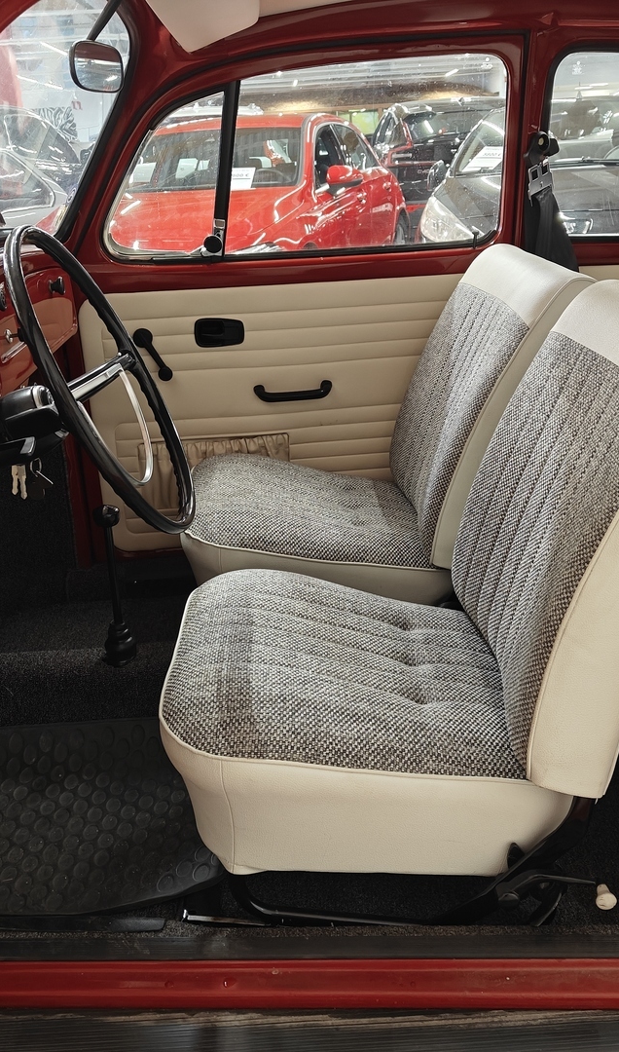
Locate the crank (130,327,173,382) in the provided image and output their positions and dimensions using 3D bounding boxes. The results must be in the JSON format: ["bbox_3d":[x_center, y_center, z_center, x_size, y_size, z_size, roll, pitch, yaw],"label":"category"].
[{"bbox_3d":[-0.333,-0.359,2.046,0.040,0.122,0.050,-31,19,10],"label":"crank"}]

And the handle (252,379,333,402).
[{"bbox_3d":[-0.035,-0.288,2.083,0.168,0.036,0.045,-3,21,0],"label":"handle"}]

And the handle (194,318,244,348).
[{"bbox_3d":[-0.190,-0.407,2.047,0.106,0.064,0.025,-3,21,0],"label":"handle"}]

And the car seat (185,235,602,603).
[{"bbox_3d":[0.112,-0.180,1.857,0.700,0.655,0.525,-2,21,2],"label":"car seat"}]

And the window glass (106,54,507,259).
[{"bbox_3d":[-0.013,-0.729,1.948,0.820,0.360,0.020,-3,33,0],"label":"window glass"}]

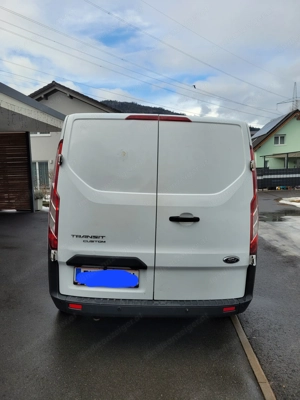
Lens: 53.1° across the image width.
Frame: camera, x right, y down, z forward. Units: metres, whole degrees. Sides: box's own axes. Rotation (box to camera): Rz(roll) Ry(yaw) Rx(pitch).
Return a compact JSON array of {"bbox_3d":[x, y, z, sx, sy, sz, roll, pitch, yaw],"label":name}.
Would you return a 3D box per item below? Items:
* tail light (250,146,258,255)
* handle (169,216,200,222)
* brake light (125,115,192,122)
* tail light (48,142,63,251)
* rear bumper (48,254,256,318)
[{"bbox_3d":[0.904,0.000,2.579,0.152,0.919,0.213,1,5,-2],"label":"tail light"},{"bbox_3d":[0.280,0.159,2.428,0.239,0.051,0.061,1,5,-2],"label":"handle"},{"bbox_3d":[0.074,-0.681,2.521,0.558,0.055,0.061,1,5,-2],"label":"brake light"},{"bbox_3d":[-0.810,-0.050,2.527,0.152,0.915,0.213,1,5,-2],"label":"tail light"},{"bbox_3d":[0.031,0.694,2.565,1.837,0.492,0.396,1,5,-2],"label":"rear bumper"}]

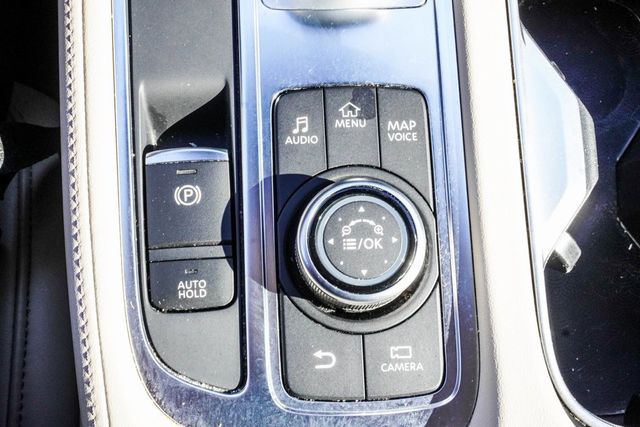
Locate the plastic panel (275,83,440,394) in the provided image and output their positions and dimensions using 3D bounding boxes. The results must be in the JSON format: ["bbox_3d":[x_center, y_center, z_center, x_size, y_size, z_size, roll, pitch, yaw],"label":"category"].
[{"bbox_3d":[0.016,0.008,0.352,0.064,0.024,0.125,-2,79,-5],"label":"plastic panel"}]

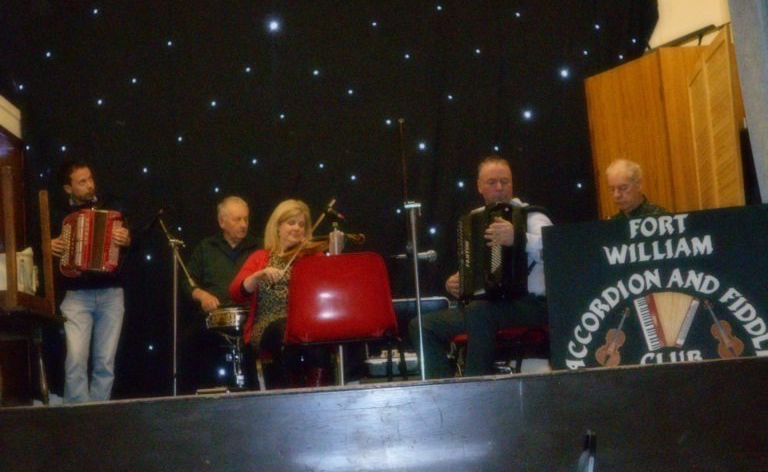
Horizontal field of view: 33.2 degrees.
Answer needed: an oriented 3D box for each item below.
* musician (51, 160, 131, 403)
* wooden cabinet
[{"bbox_3d":[-1.728,0.450,7.583,0.560,1.760,0.450,-1,-13,-11],"label":"musician"},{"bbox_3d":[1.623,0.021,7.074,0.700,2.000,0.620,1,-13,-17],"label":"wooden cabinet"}]

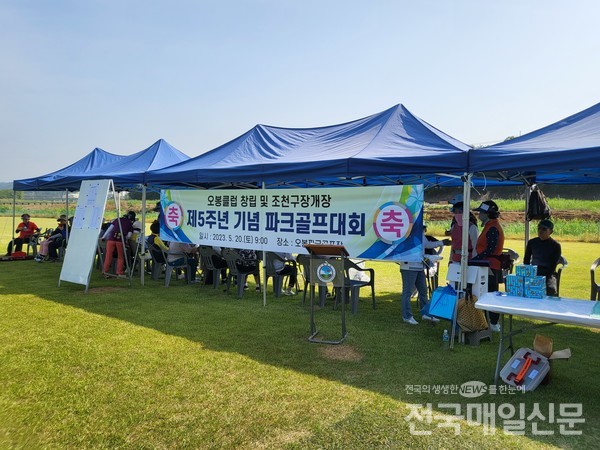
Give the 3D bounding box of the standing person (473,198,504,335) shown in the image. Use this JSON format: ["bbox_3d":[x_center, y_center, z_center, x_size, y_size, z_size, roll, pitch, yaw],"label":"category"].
[{"bbox_3d":[2.388,0.512,5.675,0.420,1.640,0.480,1,2,0],"label":"standing person"}]

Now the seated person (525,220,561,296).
[{"bbox_3d":[3.616,0.631,6.711,0.580,1.380,0.850,2,3,32],"label":"seated person"}]

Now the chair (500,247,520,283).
[{"bbox_3d":[3.734,0.871,8.288,0.570,0.800,0.560,1,2,22],"label":"chair"}]

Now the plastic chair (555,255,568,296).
[{"bbox_3d":[3.923,0.851,7.236,0.570,0.800,0.570,2,3,38],"label":"plastic chair"}]

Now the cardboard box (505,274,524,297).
[{"bbox_3d":[2.161,0.596,4.489,0.155,0.195,0.155,2,3,36],"label":"cardboard box"}]

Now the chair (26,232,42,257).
[{"bbox_3d":[-8.067,0.565,13.388,0.570,0.800,0.560,2,2,40],"label":"chair"}]

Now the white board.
[{"bbox_3d":[-3.891,0.166,8.143,0.900,2.020,0.080,2,-11,35],"label":"white board"}]

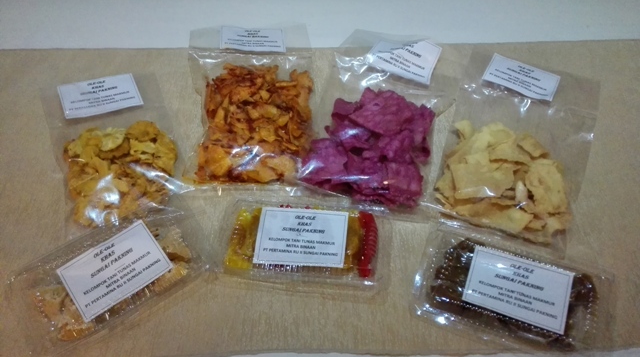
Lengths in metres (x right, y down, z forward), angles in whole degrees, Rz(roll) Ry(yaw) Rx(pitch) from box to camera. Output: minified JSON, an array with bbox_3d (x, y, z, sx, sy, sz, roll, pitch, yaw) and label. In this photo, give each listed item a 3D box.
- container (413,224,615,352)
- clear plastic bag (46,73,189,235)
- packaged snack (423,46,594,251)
[{"bbox_3d":[0.171,0.092,0.411,0.156,0.036,0.076,15,56,10],"label":"container"},{"bbox_3d":[-0.218,-0.038,0.499,0.125,0.040,0.187,-16,56,-11],"label":"clear plastic bag"},{"bbox_3d":[0.212,-0.040,0.502,0.135,0.040,0.240,16,56,11],"label":"packaged snack"}]

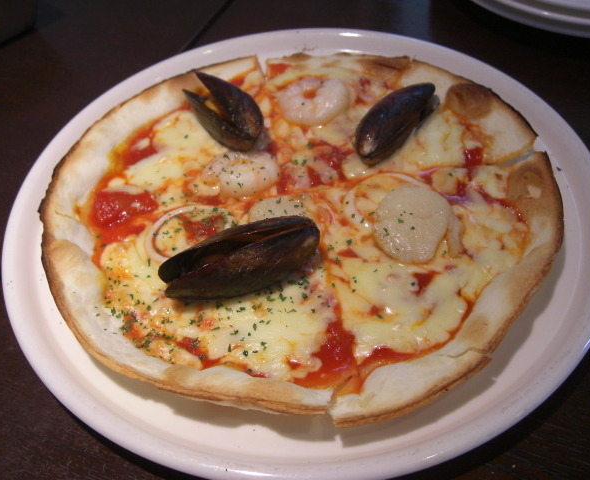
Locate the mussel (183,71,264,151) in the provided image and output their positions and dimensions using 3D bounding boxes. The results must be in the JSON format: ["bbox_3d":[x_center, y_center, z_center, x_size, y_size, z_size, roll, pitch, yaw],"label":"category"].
[{"bbox_3d":[-0.039,-0.071,0.381,0.029,0.029,0.064,-30,54,-20],"label":"mussel"}]

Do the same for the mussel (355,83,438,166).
[{"bbox_3d":[0.053,-0.063,0.371,0.026,0.025,0.066,30,58,27],"label":"mussel"}]

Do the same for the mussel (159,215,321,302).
[{"bbox_3d":[-0.024,0.008,0.312,0.075,0.029,0.029,-19,50,-12],"label":"mussel"}]

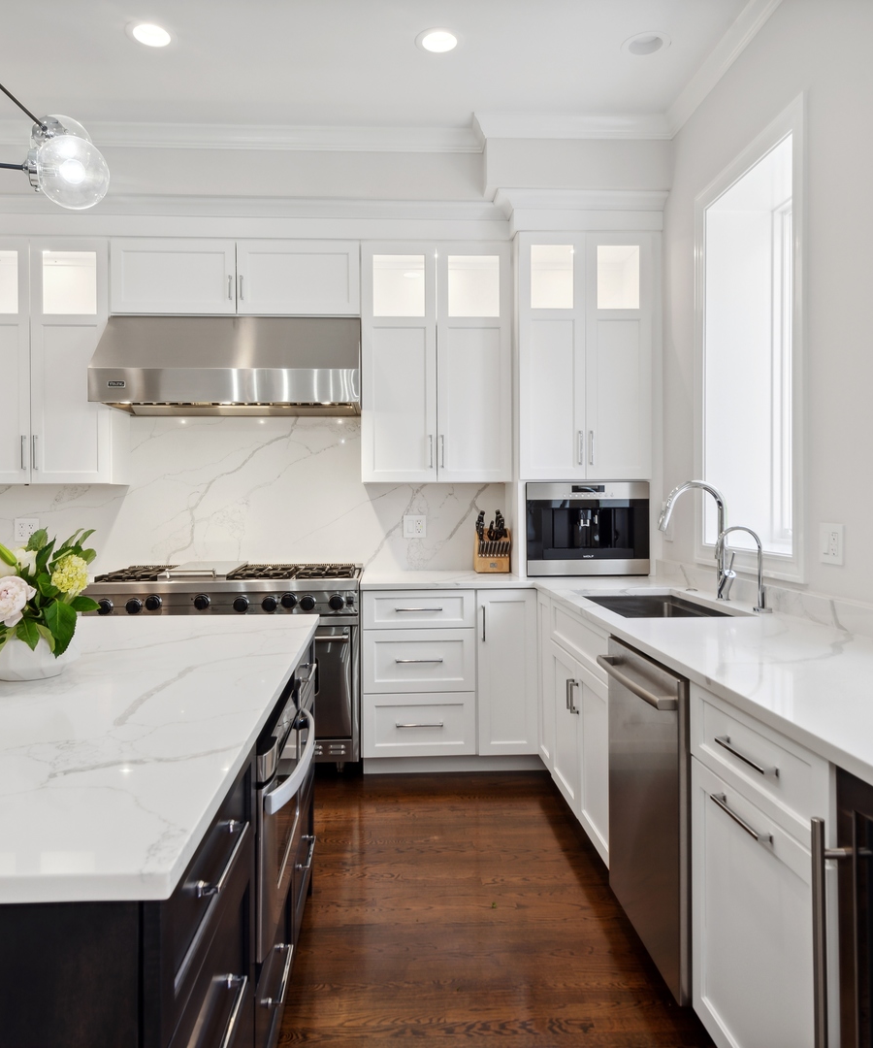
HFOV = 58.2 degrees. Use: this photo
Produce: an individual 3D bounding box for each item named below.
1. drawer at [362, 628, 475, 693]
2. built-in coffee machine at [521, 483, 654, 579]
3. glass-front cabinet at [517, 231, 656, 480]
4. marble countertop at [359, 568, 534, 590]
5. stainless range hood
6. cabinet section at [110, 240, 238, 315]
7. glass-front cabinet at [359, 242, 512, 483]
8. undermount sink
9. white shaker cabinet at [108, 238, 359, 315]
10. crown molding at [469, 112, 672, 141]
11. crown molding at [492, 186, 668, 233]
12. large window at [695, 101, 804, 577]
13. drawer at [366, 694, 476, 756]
[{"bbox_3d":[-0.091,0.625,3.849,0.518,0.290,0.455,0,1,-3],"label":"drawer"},{"bbox_3d":[0.726,0.021,4.027,0.608,0.461,0.420,0,1,-4],"label":"built-in coffee machine"},{"bbox_3d":[0.727,-0.830,4.065,0.683,1.220,0.437,0,1,-4],"label":"glass-front cabinet"},{"bbox_3d":[0.033,0.282,3.902,0.798,0.035,0.628,0,1,-3],"label":"marble countertop"},{"bbox_3d":[-0.971,-0.791,3.853,1.204,0.458,0.641,0,1,-4],"label":"stainless range hood"},{"bbox_3d":[-1.298,-1.216,4.010,0.599,0.368,0.340,0,1,-3],"label":"cabinet section"},{"bbox_3d":[-0.004,-0.812,4.075,0.746,1.204,0.322,0,1,-4],"label":"glass-front cabinet"},{"bbox_3d":[0.802,0.421,2.901,0.460,0.240,0.820,0,1,-3],"label":"undermount sink"},{"bbox_3d":[-0.994,-1.214,3.993,1.214,0.374,0.310,0,1,-3],"label":"white shaker cabinet"},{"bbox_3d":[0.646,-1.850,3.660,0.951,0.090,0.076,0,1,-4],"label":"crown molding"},{"bbox_3d":[0.678,-1.472,3.731,0.800,0.162,0.165,0,1,-3],"label":"crown molding"},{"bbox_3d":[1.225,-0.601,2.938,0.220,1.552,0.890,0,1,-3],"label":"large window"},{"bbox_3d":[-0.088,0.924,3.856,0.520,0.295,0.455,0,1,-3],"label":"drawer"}]

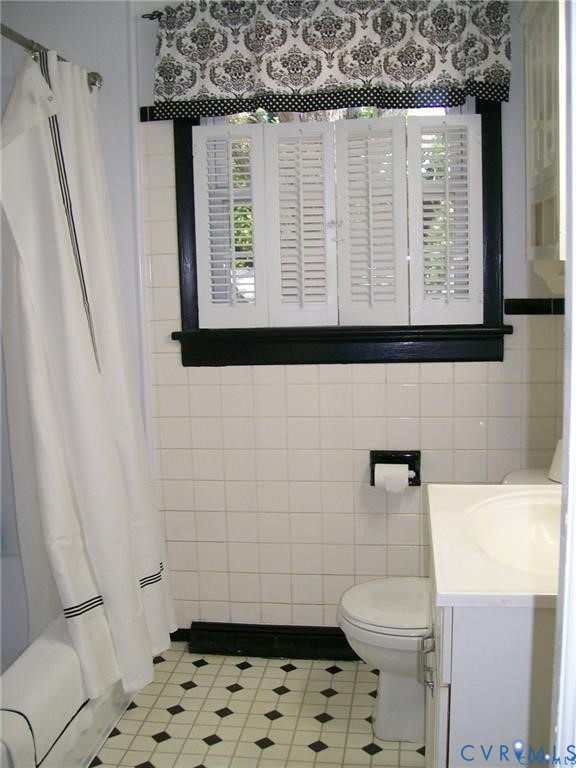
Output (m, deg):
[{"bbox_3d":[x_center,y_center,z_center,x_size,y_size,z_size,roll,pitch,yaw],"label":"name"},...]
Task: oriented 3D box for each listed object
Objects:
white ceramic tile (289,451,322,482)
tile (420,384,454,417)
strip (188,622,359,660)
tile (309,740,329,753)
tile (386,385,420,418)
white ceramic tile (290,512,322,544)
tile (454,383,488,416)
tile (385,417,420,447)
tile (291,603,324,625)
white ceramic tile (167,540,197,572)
[{"bbox_3d":[0.056,0.275,2.704,0.109,0.108,0.009,0,7,8],"label":"white ceramic tile"},{"bbox_3d":[0.486,0.051,2.605,0.108,0.108,0.009,-1,7,8],"label":"tile"},{"bbox_3d":[0.017,0.871,2.721,0.710,0.088,0.100,-1,7,8],"label":"strip"},{"bbox_3d":[0.084,0.980,2.150,0.040,0.008,0.040,-7,10,-36],"label":"tile"},{"bbox_3d":[0.377,0.054,2.628,0.109,0.108,0.009,0,7,8],"label":"tile"},{"bbox_3d":[0.062,0.489,2.720,0.108,0.108,0.010,-1,8,8],"label":"white ceramic tile"},{"bbox_3d":[0.590,0.051,2.568,0.108,0.108,0.009,0,8,8],"label":"tile"},{"bbox_3d":[0.380,0.163,2.642,0.109,0.108,0.009,0,7,8],"label":"tile"},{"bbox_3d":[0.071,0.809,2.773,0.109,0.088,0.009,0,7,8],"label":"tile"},{"bbox_3d":[-0.366,0.599,2.786,0.108,0.108,0.009,0,8,8],"label":"white ceramic tile"}]

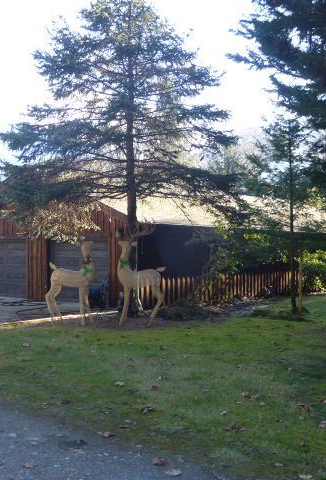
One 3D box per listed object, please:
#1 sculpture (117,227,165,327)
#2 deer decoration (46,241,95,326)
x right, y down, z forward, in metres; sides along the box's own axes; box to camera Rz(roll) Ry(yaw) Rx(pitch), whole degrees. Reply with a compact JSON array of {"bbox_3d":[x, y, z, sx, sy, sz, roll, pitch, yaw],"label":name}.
[{"bbox_3d":[-0.475,0.796,13.900,1.070,2.180,0.550,0,-1,2],"label":"sculpture"},{"bbox_3d":[-2.060,0.953,14.000,1.060,1.880,0.450,0,-1,15],"label":"deer decoration"}]

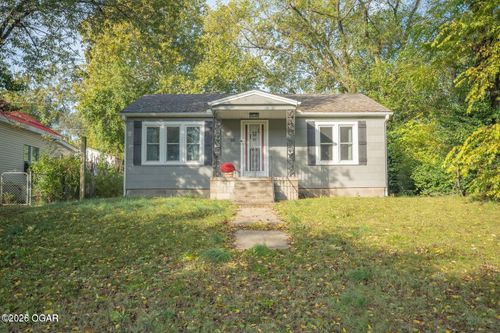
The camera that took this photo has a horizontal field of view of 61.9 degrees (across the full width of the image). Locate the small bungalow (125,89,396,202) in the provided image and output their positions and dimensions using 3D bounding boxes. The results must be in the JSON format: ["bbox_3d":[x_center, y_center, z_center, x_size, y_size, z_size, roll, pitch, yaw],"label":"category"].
[{"bbox_3d":[0.200,-1.050,18.850,10.400,4.850,9.400,0,-3,-1],"label":"small bungalow"}]

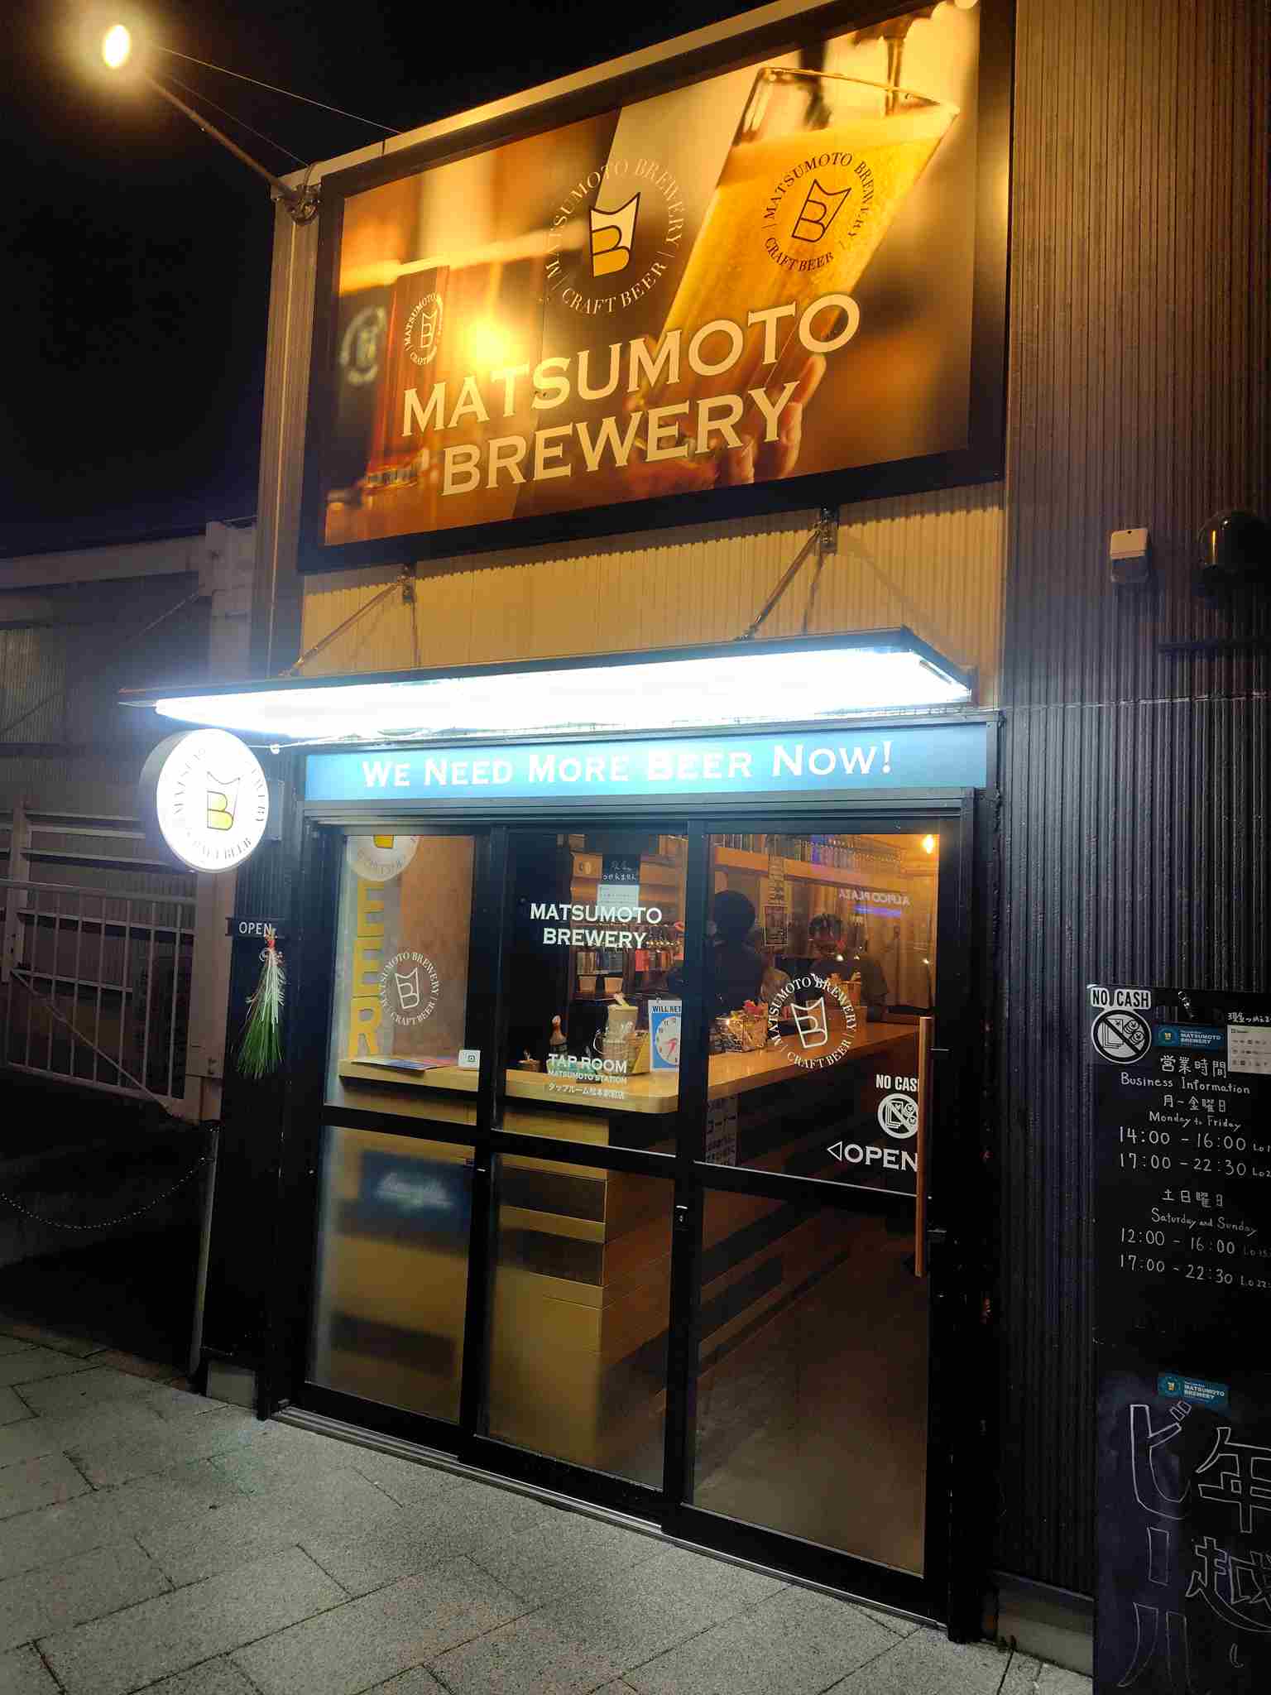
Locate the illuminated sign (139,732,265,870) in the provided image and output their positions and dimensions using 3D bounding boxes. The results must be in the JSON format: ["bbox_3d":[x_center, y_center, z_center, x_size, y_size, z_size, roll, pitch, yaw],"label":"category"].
[{"bbox_3d":[-1.318,-0.146,3.446,0.074,0.440,0.442,0,-4,27],"label":"illuminated sign"}]

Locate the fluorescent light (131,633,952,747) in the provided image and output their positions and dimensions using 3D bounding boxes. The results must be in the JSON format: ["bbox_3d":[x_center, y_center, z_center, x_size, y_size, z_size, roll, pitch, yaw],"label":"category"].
[{"bbox_3d":[-0.309,-0.386,2.906,2.184,0.068,0.642,0,-4,27],"label":"fluorescent light"}]

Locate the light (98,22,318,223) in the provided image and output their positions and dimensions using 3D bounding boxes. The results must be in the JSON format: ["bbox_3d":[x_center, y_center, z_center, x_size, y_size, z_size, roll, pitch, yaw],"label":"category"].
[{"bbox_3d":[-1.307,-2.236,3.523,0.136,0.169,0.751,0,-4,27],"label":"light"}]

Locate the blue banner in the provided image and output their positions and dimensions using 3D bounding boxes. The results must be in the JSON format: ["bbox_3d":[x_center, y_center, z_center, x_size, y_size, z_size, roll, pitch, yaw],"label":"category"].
[{"bbox_3d":[-0.103,-0.221,3.181,2.128,0.160,0.060,0,-4,27],"label":"blue banner"}]

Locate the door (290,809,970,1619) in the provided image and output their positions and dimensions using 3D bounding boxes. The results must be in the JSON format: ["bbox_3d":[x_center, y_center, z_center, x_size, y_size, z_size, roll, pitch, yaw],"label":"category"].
[{"bbox_3d":[-0.155,0.844,3.155,2.087,1.890,0.110,0,-4,27],"label":"door"}]

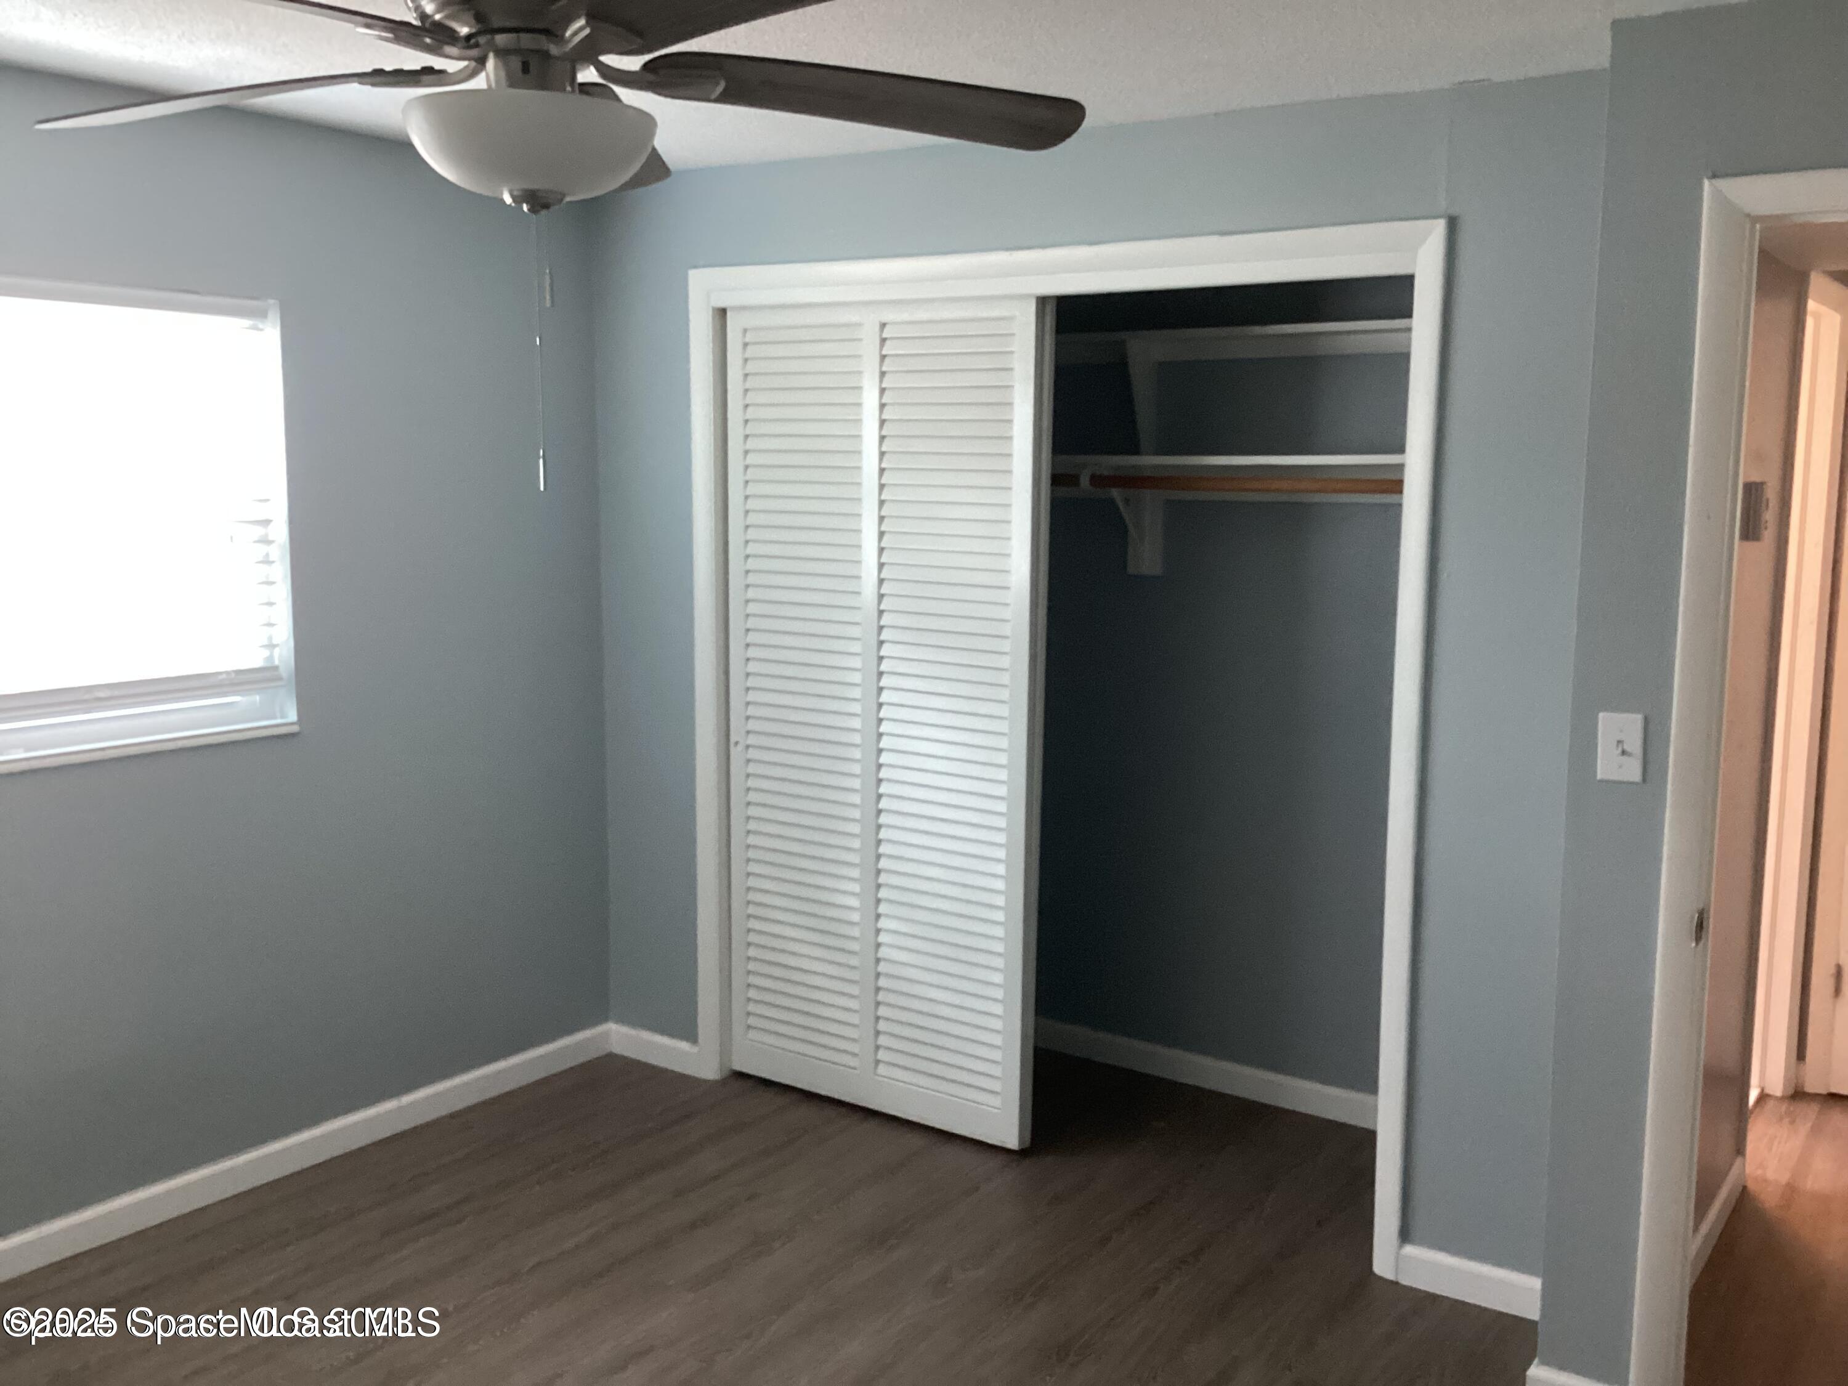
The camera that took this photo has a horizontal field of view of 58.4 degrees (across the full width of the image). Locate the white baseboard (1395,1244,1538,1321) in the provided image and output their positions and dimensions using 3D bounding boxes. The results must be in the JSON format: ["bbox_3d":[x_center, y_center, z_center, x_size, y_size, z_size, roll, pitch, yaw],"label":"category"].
[{"bbox_3d":[1.133,1.200,3.365,0.325,0.085,0.015,6,9,35],"label":"white baseboard"}]

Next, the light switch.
[{"bbox_3d":[1.160,0.092,2.759,0.070,0.115,0.016,6,9,35],"label":"light switch"}]

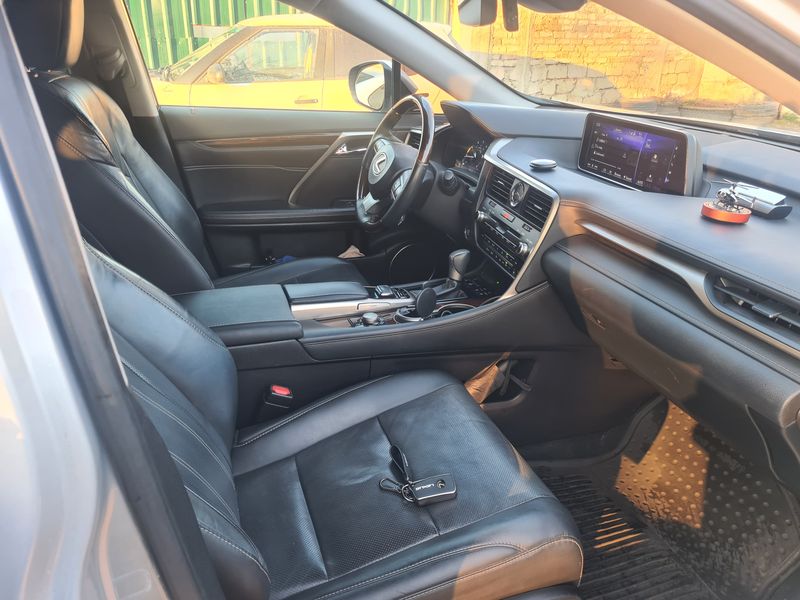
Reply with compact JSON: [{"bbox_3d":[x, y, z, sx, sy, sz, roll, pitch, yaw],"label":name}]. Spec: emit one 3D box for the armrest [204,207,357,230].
[{"bbox_3d":[-0.341,-0.247,1.807,0.500,0.060,0.085,-6,24,-20],"label":"armrest"}]

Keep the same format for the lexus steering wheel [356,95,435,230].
[{"bbox_3d":[-0.016,-0.356,1.565,0.095,0.365,0.365,16,27,-28],"label":"lexus steering wheel"}]

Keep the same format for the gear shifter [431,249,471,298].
[{"bbox_3d":[0.116,-0.060,1.367,0.080,0.105,0.060,-6,24,-20],"label":"gear shifter"}]

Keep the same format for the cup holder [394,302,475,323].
[{"bbox_3d":[0.075,0.054,1.300,0.190,0.060,0.095,-6,24,-20],"label":"cup holder"}]

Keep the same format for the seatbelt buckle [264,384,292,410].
[{"bbox_3d":[-0.225,0.185,1.109,0.048,0.050,0.032,15,16,-27],"label":"seatbelt buckle"}]

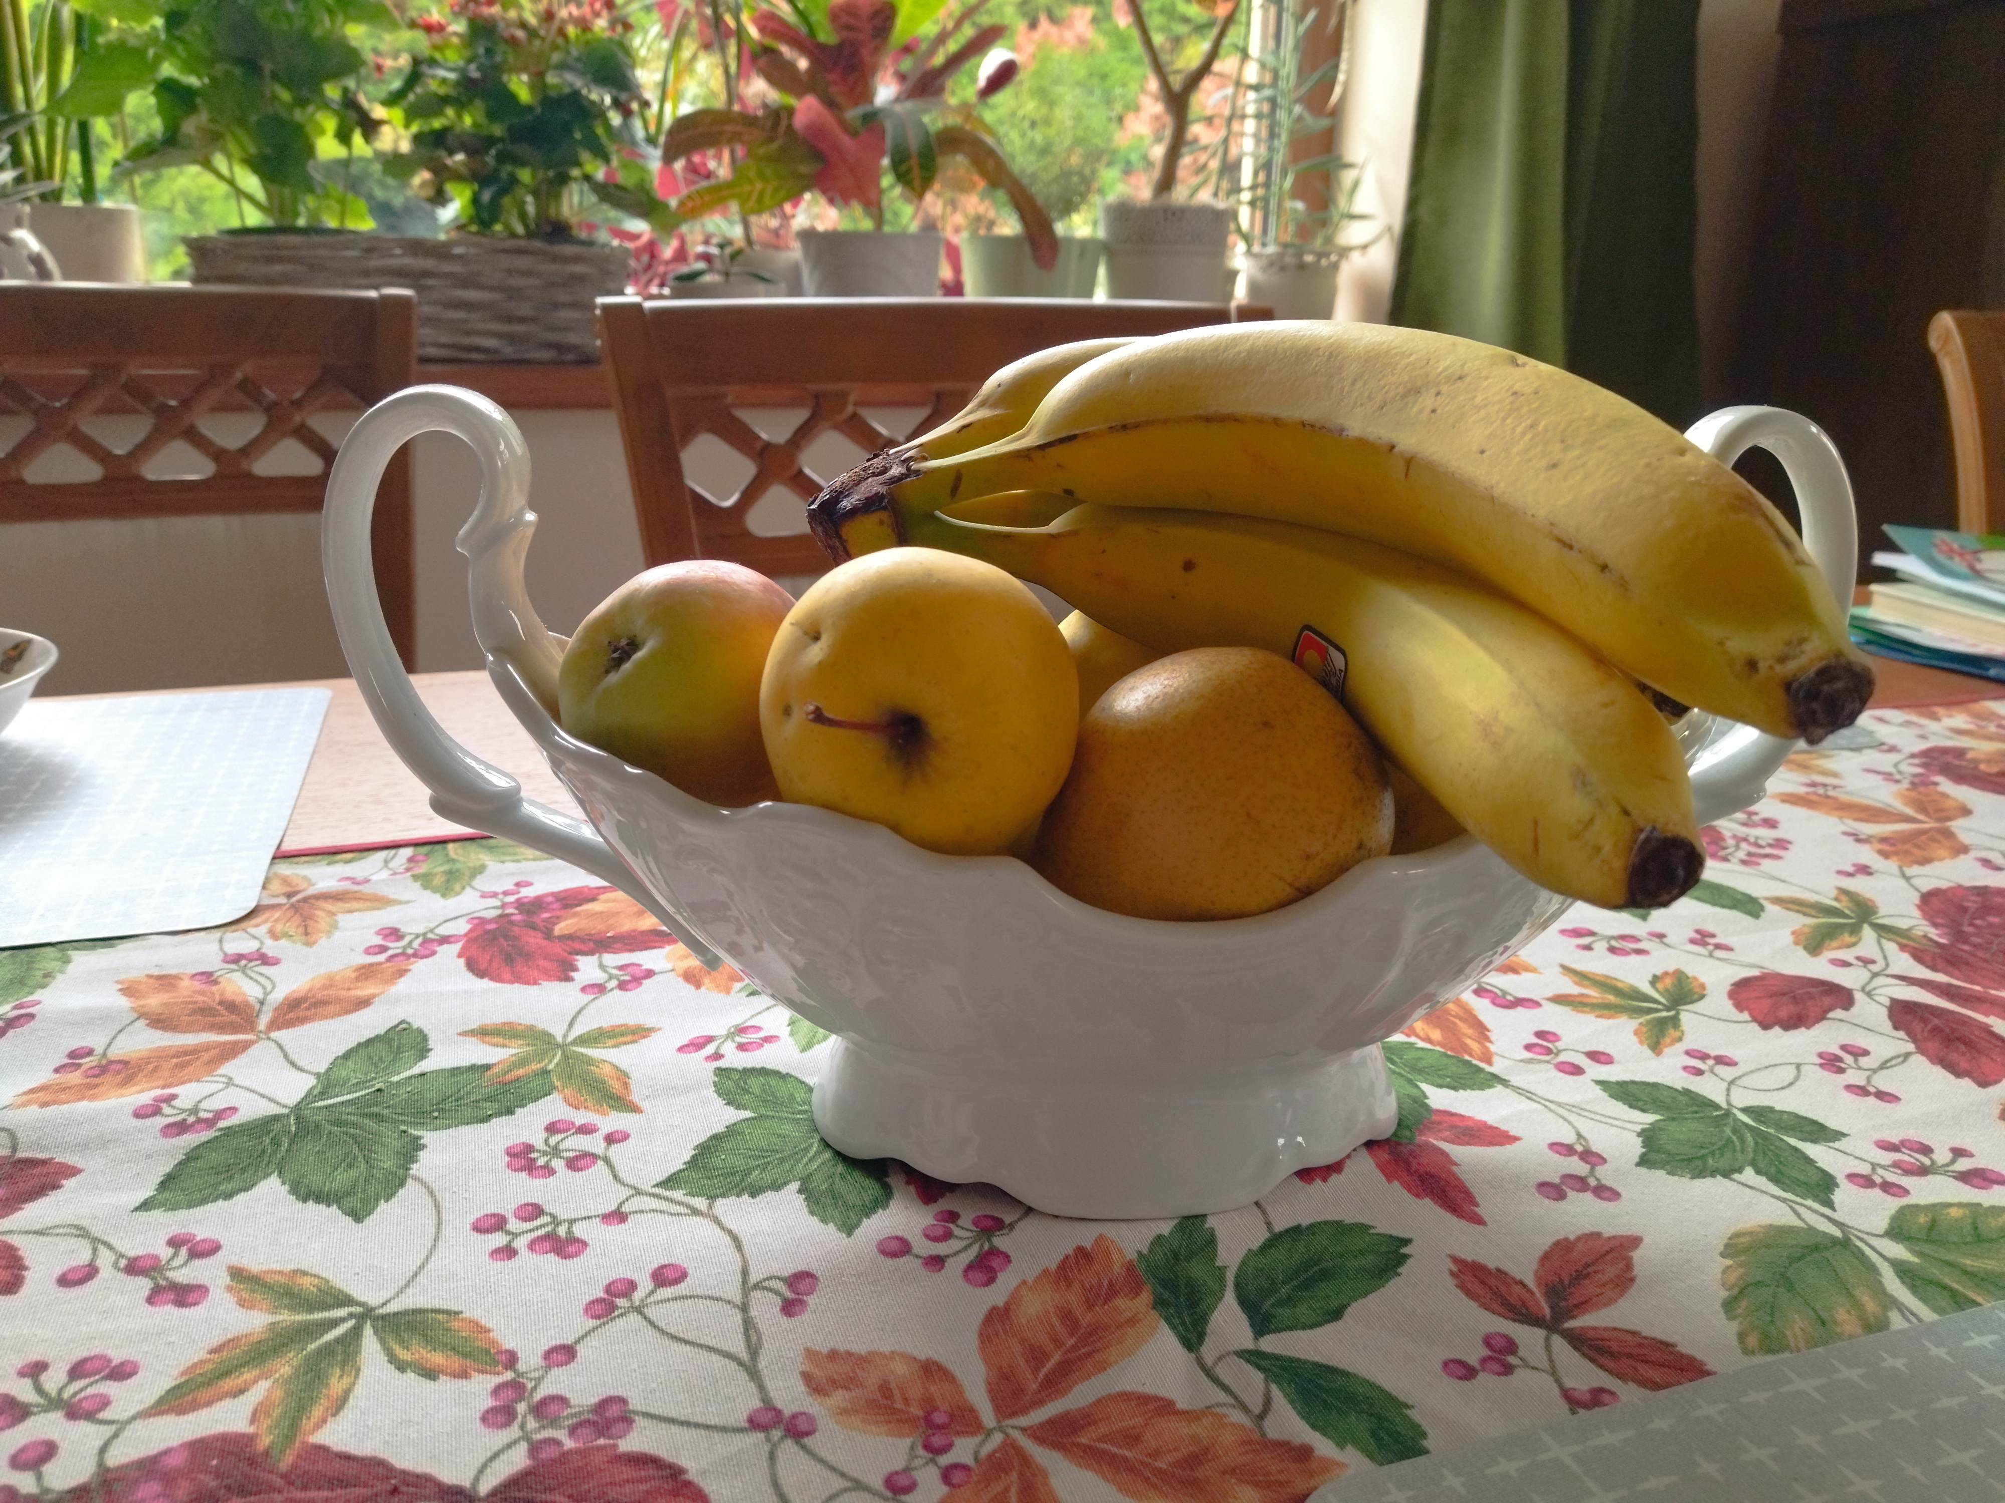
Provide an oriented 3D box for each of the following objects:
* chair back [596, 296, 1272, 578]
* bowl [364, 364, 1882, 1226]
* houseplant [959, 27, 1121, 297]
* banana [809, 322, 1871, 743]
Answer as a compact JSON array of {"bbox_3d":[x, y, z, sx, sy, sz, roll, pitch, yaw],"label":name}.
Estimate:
[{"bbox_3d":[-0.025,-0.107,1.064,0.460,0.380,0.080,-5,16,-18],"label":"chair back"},{"bbox_3d":[0.026,0.003,0.385,0.364,0.177,0.202,0,17,-4],"label":"bowl"},{"bbox_3d":[0.032,-0.525,1.476,0.150,0.291,0.145,1,17,0],"label":"houseplant"},{"bbox_3d":[0.068,-0.054,0.320,0.210,0.066,0.044,15,21,18],"label":"banana"}]

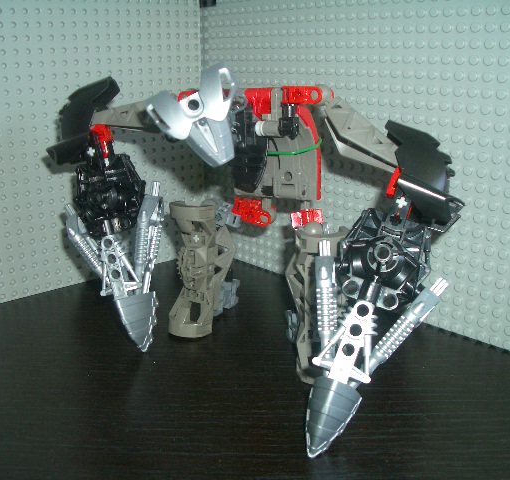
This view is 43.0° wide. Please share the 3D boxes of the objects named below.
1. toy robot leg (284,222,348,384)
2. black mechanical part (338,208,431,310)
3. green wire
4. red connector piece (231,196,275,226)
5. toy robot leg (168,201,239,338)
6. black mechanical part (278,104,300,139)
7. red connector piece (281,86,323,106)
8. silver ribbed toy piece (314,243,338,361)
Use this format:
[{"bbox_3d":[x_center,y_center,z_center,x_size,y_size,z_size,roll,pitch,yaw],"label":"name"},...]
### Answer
[{"bbox_3d":[0.029,0.029,0.309,0.026,0.075,0.034,-6,18,-18],"label":"toy robot leg"},{"bbox_3d":[0.050,0.008,0.251,0.034,0.035,0.026,20,14,3],"label":"black mechanical part"},{"bbox_3d":[0.018,-0.043,0.302,0.027,0.007,0.009,7,18,23],"label":"green wire"},{"bbox_3d":[-0.001,-0.014,0.322,0.022,0.011,0.011,17,19,26],"label":"red connector piece"},{"bbox_3d":[-0.028,0.015,0.356,0.026,0.074,0.035,11,20,33],"label":"toy robot leg"},{"bbox_3d":[0.016,-0.056,0.303,0.010,0.016,0.010,7,18,23],"label":"black mechanical part"},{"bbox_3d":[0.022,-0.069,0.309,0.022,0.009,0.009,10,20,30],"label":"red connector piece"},{"bbox_3d":[0.027,0.024,0.246,0.009,0.050,0.010,0,14,8],"label":"silver ribbed toy piece"}]

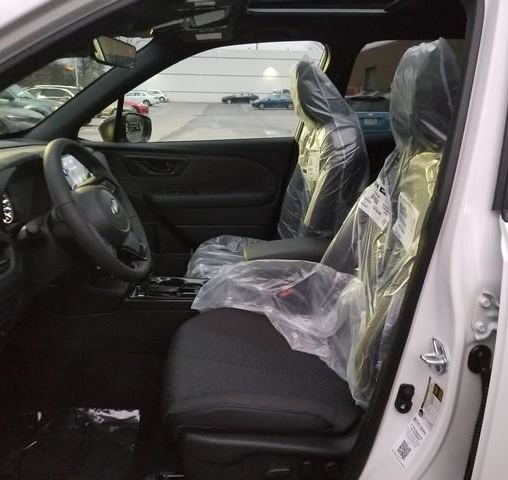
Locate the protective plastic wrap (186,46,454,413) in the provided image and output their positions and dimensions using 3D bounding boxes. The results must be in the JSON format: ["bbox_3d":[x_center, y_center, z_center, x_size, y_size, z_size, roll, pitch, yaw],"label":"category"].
[{"bbox_3d":[0.174,-0.083,1.210,0.720,0.820,0.560,-1,17,-7],"label":"protective plastic wrap"}]

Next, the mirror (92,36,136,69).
[{"bbox_3d":[-0.398,-0.533,1.365,0.038,0.067,0.225,3,17,6],"label":"mirror"}]

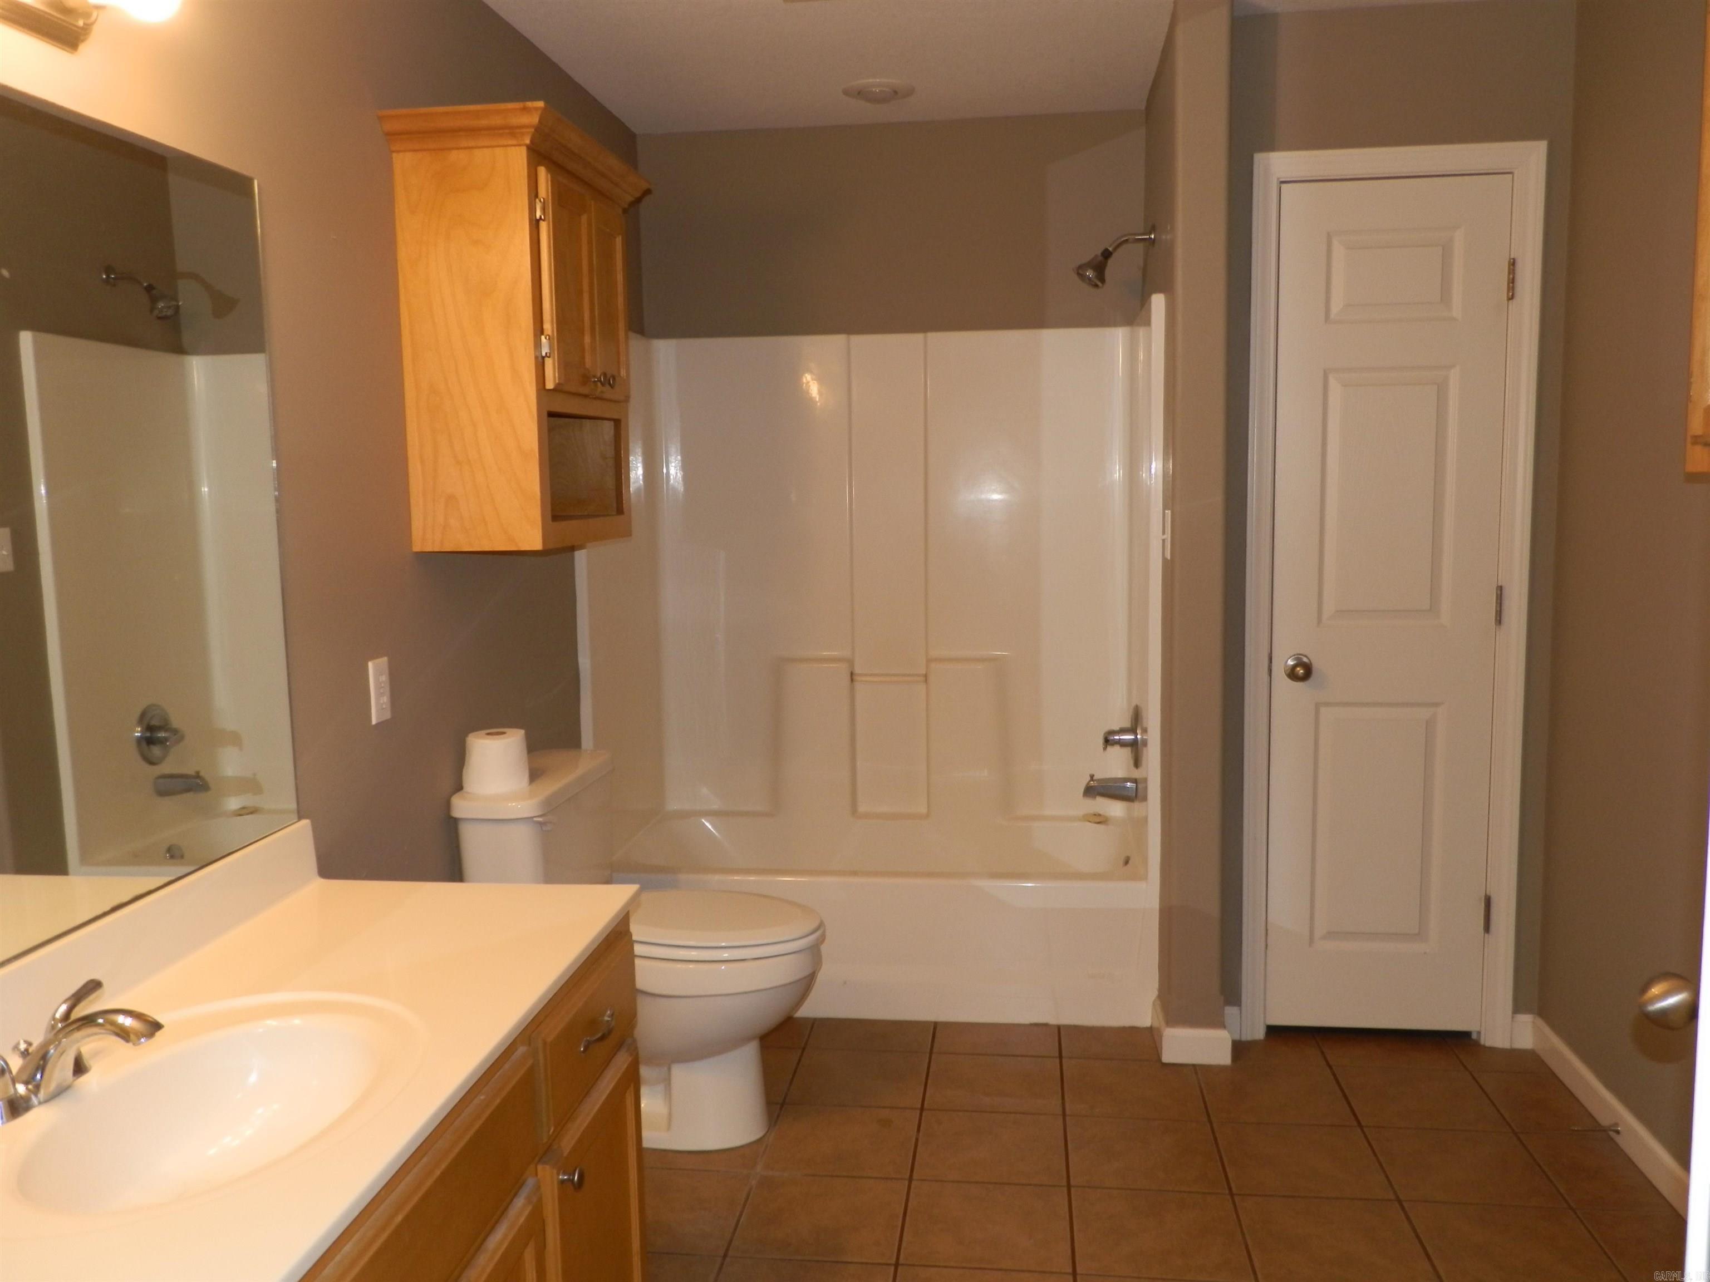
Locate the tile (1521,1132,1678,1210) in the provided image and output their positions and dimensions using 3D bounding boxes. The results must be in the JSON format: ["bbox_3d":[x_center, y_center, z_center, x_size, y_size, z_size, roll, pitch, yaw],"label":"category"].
[{"bbox_3d":[1.476,1.063,2.763,0.187,0.010,0.301,0,6,7],"label":"tile"}]

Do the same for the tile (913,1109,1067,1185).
[{"bbox_3d":[0.289,1.068,2.911,0.305,0.010,0.301,0,6,7],"label":"tile"}]

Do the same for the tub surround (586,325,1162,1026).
[{"bbox_3d":[0.067,0.035,3.865,1.495,1.840,0.740,0,6,7],"label":"tub surround"}]

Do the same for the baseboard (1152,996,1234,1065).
[{"bbox_3d":[0.829,0.954,3.409,0.165,0.091,0.226,0,6,7],"label":"baseboard"}]

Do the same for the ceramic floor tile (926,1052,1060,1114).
[{"bbox_3d":[0.327,1.034,3.217,0.305,0.010,0.301,0,6,7],"label":"ceramic floor tile"}]

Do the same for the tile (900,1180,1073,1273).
[{"bbox_3d":[0.248,1.094,2.586,0.308,0.010,0.308,0,6,7],"label":"tile"}]

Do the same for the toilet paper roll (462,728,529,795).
[{"bbox_3d":[-0.733,0.248,2.845,0.120,0.108,0.120,-1,6,0],"label":"toilet paper roll"}]

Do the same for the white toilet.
[{"bbox_3d":[-0.419,0.670,2.994,0.700,0.773,0.500,0,6,7],"label":"white toilet"}]

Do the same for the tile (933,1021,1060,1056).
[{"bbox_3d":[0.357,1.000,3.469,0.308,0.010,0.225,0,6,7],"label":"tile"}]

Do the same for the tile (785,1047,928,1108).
[{"bbox_3d":[0.015,1.036,3.256,0.305,0.010,0.301,0,6,7],"label":"tile"}]

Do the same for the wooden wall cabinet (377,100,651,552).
[{"bbox_3d":[-0.659,-0.605,2.882,0.308,0.801,0.722,0,6,7],"label":"wooden wall cabinet"}]

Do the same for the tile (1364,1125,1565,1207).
[{"bbox_3d":[1.218,1.058,2.779,0.308,0.010,0.308,0,6,7],"label":"tile"}]

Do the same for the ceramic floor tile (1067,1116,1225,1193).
[{"bbox_3d":[0.597,1.060,2.856,0.308,0.010,0.308,0,6,7],"label":"ceramic floor tile"}]

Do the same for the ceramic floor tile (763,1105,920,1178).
[{"bbox_3d":[-0.025,1.062,2.934,0.308,0.010,0.308,0,6,7],"label":"ceramic floor tile"}]

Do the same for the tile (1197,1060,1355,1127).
[{"bbox_3d":[0.950,1.032,3.140,0.305,0.010,0.301,0,6,7],"label":"tile"}]

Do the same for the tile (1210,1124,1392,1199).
[{"bbox_3d":[0.907,1.059,2.818,0.308,0.010,0.308,0,6,7],"label":"tile"}]

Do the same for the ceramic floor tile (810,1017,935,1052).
[{"bbox_3d":[0.047,1.007,3.516,0.305,0.010,0.206,0,6,7],"label":"ceramic floor tile"}]

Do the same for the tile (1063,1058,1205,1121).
[{"bbox_3d":[0.635,1.027,3.165,0.308,0.010,0.308,0,6,7],"label":"tile"}]

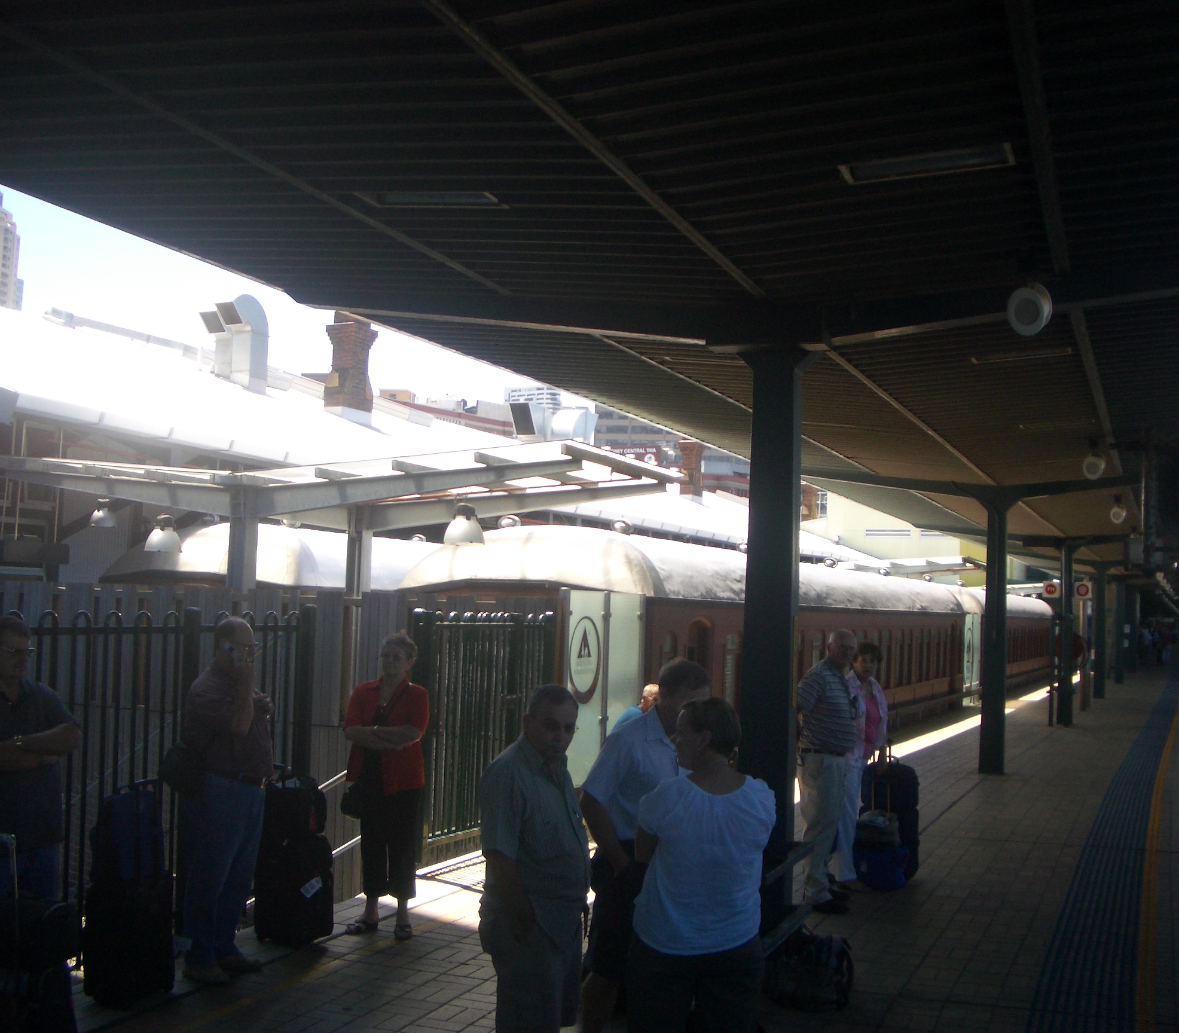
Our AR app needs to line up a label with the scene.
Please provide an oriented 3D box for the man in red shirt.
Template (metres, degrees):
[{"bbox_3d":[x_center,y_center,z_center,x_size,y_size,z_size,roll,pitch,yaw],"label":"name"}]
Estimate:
[{"bbox_3d":[-1.718,1.336,6.698,0.390,1.701,0.500,1,-4,18],"label":"man in red shirt"}]

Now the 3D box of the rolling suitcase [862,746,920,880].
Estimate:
[{"bbox_3d":[2.126,2.069,9.799,0.400,0.900,0.280,1,-4,12],"label":"rolling suitcase"}]

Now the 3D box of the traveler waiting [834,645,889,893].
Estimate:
[{"bbox_3d":[1.813,1.669,9.330,0.440,1.620,0.340,3,-4,-18],"label":"traveler waiting"}]

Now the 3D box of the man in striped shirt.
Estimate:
[{"bbox_3d":[1.510,1.569,8.744,0.370,1.721,0.500,0,-4,23],"label":"man in striped shirt"}]

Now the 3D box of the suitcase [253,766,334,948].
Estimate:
[{"bbox_3d":[-1.580,1.822,7.450,0.270,0.920,0.380,5,-5,-40],"label":"suitcase"}]

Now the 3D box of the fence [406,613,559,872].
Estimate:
[{"bbox_3d":[-0.729,1.583,10.418,0.110,1.750,2.060,0,-4,24],"label":"fence"}]

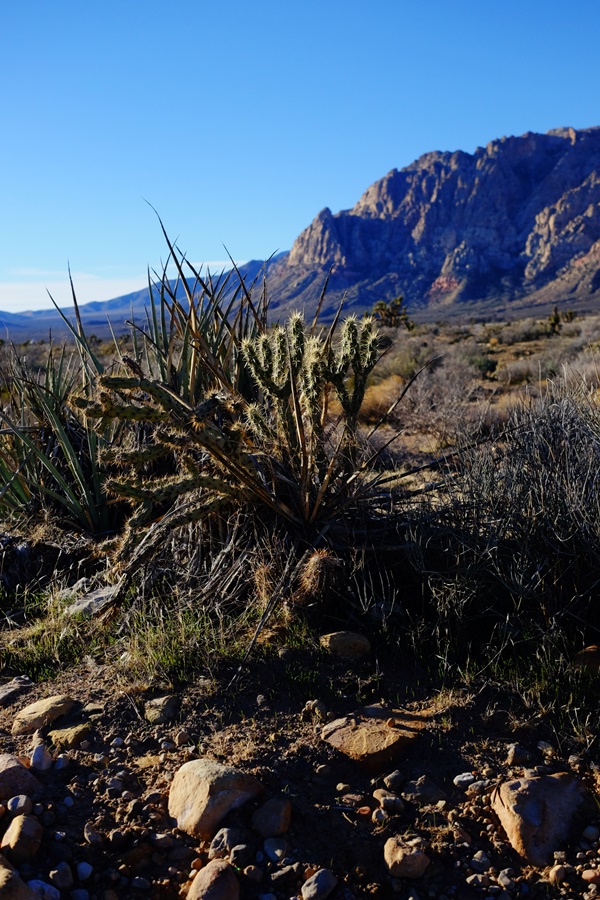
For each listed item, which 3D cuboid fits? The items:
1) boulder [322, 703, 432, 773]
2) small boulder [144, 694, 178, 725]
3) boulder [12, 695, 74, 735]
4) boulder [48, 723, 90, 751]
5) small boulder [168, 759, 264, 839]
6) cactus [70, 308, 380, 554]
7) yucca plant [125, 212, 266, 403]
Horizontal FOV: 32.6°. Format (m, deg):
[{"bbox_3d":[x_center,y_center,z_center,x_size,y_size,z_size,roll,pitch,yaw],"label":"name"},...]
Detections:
[{"bbox_3d":[0.219,0.814,2.900,0.310,0.120,0.240,0,7,0],"label":"boulder"},{"bbox_3d":[-0.408,0.765,3.020,0.100,0.065,0.090,0,7,0],"label":"small boulder"},{"bbox_3d":[-0.751,0.777,3.000,0.180,0.090,0.130,0,7,0],"label":"boulder"},{"bbox_3d":[-0.657,0.816,2.920,0.120,0.060,0.090,0,7,0],"label":"boulder"},{"bbox_3d":[-0.222,0.925,2.720,0.250,0.150,0.190,0,7,0],"label":"small boulder"},{"bbox_3d":[-0.267,-0.074,3.720,1.100,0.850,0.750,0,7,0],"label":"cactus"},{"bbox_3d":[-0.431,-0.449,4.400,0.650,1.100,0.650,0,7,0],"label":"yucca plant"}]

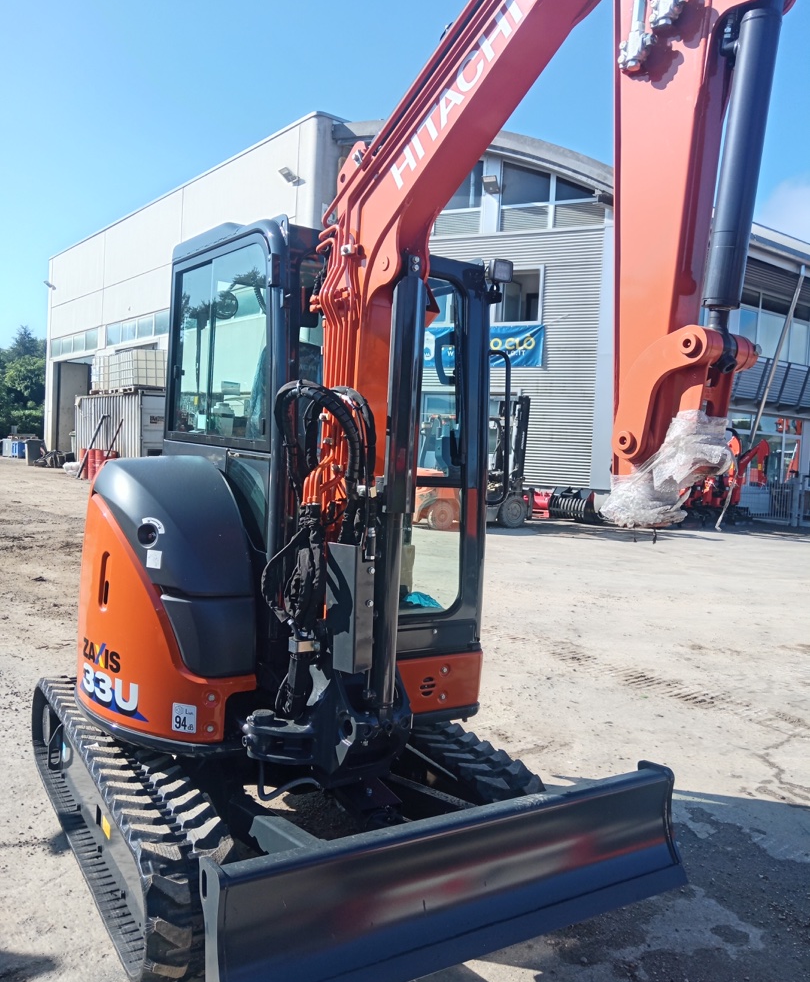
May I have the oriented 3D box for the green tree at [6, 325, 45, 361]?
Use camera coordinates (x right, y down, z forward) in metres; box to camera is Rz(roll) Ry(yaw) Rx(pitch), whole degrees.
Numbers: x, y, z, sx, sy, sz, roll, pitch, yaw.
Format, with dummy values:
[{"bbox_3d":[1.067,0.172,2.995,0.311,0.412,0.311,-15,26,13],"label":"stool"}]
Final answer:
[{"bbox_3d":[-24.639,-6.954,54.873,4.200,7.690,4.200,2,4,-24],"label":"green tree"}]

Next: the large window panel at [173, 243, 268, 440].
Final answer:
[{"bbox_3d":[-0.755,-0.582,3.392,0.040,0.720,1.130,2,5,-32],"label":"large window panel"}]

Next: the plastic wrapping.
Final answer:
[{"bbox_3d":[0.566,-0.049,1.815,0.180,0.240,0.210,2,5,-32],"label":"plastic wrapping"}]

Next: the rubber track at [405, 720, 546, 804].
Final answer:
[{"bbox_3d":[-0.098,1.217,4.007,0.310,0.470,2.080,2,5,-32],"label":"rubber track"}]

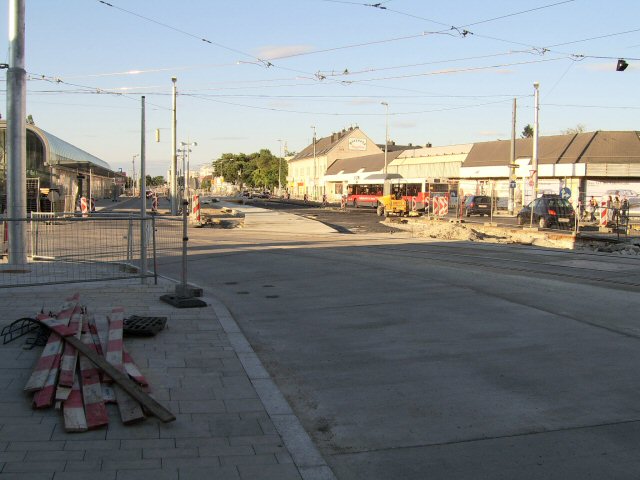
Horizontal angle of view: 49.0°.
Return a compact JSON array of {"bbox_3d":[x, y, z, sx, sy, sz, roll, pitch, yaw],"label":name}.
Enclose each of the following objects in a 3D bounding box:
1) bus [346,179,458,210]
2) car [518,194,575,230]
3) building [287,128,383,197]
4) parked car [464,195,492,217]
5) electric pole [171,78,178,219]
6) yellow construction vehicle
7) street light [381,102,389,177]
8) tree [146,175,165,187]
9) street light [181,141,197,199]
[{"bbox_3d":[7.605,-4.696,72.767,2.550,3.000,18.000,-1,4,-20],"label":"bus"},{"bbox_3d":[10.668,-1.338,33.347,1.660,1.530,3.900,0,4,-4],"label":"car"},{"bbox_3d":[2.207,-12.820,126.504,9.700,11.500,34.000,0,4,-13],"label":"building"},{"bbox_3d":[11.788,-2.597,52.248,1.720,1.520,4.250,1,4,2],"label":"parked car"},{"bbox_3d":[-9.537,-6.102,45.995,0.380,8.850,0.380,0,4,-13],"label":"electric pole"},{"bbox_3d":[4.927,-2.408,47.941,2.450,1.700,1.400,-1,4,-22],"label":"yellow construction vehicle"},{"bbox_3d":[7.010,-9.059,75.621,0.850,11.000,0.300,0,4,-14],"label":"street light"},{"bbox_3d":[-60.836,-20.743,259.738,6.800,7.600,6.800,0,4,-13],"label":"tree"},{"bbox_3d":[-16.406,-8.576,87.728,2.000,7.900,0.450,0,4,-13],"label":"street light"}]

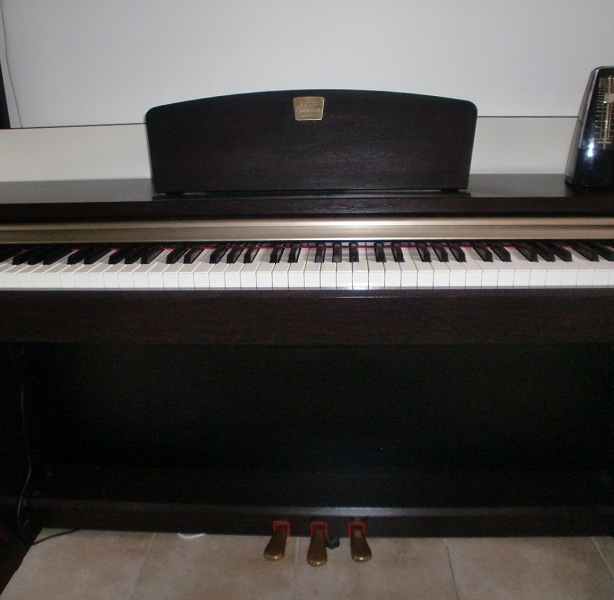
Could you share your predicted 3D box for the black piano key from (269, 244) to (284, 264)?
[{"bbox_3d":[-0.049,-0.078,1.038,0.013,0.013,0.092,0,19,4],"label":"black piano key"}]

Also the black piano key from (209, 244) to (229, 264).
[{"bbox_3d":[-0.142,-0.075,1.047,0.013,0.012,0.092,0,18,3],"label":"black piano key"}]

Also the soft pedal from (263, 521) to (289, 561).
[{"bbox_3d":[-0.062,0.502,1.352,0.040,0.021,0.103,0,17,4],"label":"soft pedal"}]

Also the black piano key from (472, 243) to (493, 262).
[{"bbox_3d":[0.279,-0.077,1.024,0.013,0.012,0.092,0,18,3],"label":"black piano key"}]

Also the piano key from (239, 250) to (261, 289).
[{"bbox_3d":[-0.082,-0.054,1.024,0.023,0.024,0.143,0,19,4],"label":"piano key"}]

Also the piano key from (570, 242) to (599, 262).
[{"bbox_3d":[0.433,-0.078,1.012,0.013,0.013,0.092,0,19,4],"label":"piano key"}]

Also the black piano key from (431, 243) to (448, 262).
[{"bbox_3d":[0.210,-0.076,1.020,0.012,0.013,0.098,0,17,4],"label":"black piano key"}]

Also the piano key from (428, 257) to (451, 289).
[{"bbox_3d":[0.199,-0.052,1.005,0.022,0.025,0.149,0,17,4],"label":"piano key"}]

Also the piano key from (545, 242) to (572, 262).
[{"bbox_3d":[0.394,-0.077,1.010,0.012,0.013,0.098,0,17,4],"label":"piano key"}]

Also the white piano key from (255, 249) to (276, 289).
[{"bbox_3d":[-0.059,-0.054,1.023,0.023,0.024,0.143,0,19,4],"label":"white piano key"}]

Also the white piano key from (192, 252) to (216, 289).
[{"bbox_3d":[-0.152,-0.053,1.029,0.023,0.024,0.143,0,19,4],"label":"white piano key"}]

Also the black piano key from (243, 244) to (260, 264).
[{"bbox_3d":[-0.089,-0.078,1.041,0.013,0.013,0.092,0,19,4],"label":"black piano key"}]

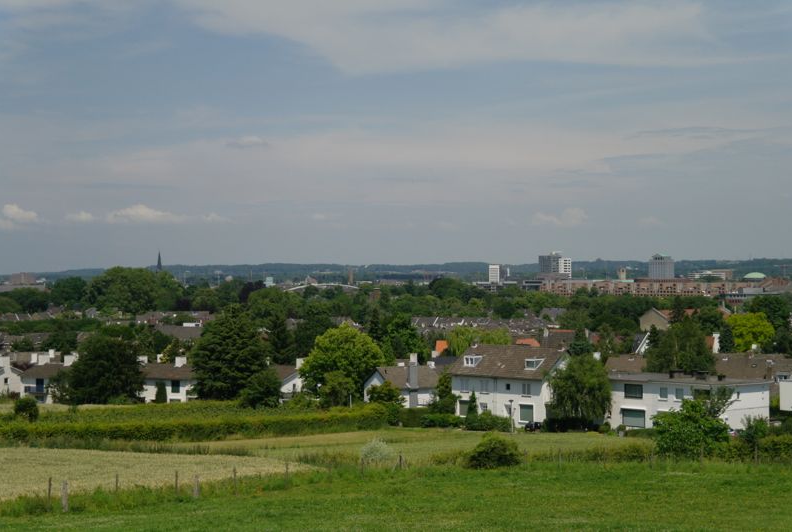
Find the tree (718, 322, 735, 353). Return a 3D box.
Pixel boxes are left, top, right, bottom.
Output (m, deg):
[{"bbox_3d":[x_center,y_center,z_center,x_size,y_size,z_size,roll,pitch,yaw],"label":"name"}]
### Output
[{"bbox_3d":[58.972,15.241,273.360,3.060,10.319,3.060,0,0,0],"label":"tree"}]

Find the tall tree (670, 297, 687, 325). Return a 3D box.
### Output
[{"bbox_3d":[78.056,14.159,423.300,4.284,11.463,4.284,0,0,0],"label":"tall tree"}]

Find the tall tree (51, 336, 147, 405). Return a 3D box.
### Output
[{"bbox_3d":[-41.794,15.165,215.220,12.750,11.083,11.730,0,0,0],"label":"tall tree"}]

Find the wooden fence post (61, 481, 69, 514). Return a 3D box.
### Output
[{"bbox_3d":[-12.543,8.748,58.140,0.214,1.224,0.214,0,0,0],"label":"wooden fence post"}]

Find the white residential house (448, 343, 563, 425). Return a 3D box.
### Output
[{"bbox_3d":[16.116,15.504,202.368,15.504,10.200,9.792,0,0,40],"label":"white residential house"}]

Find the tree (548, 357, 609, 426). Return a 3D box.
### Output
[{"bbox_3d":[22.846,15.658,190.740,7.650,9.279,7.446,0,0,0],"label":"tree"}]

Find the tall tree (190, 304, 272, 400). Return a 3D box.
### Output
[{"bbox_3d":[-23.438,13.198,218.280,11.526,15.425,11.220,0,0,0],"label":"tall tree"}]

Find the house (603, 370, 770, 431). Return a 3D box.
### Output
[{"bbox_3d":[36.720,17.034,194.616,16.320,6.834,12.546,0,0,40],"label":"house"}]

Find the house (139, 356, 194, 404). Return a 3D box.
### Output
[{"bbox_3d":[-35.496,17.952,236.640,10.710,8.160,8.670,0,0,27],"label":"house"}]

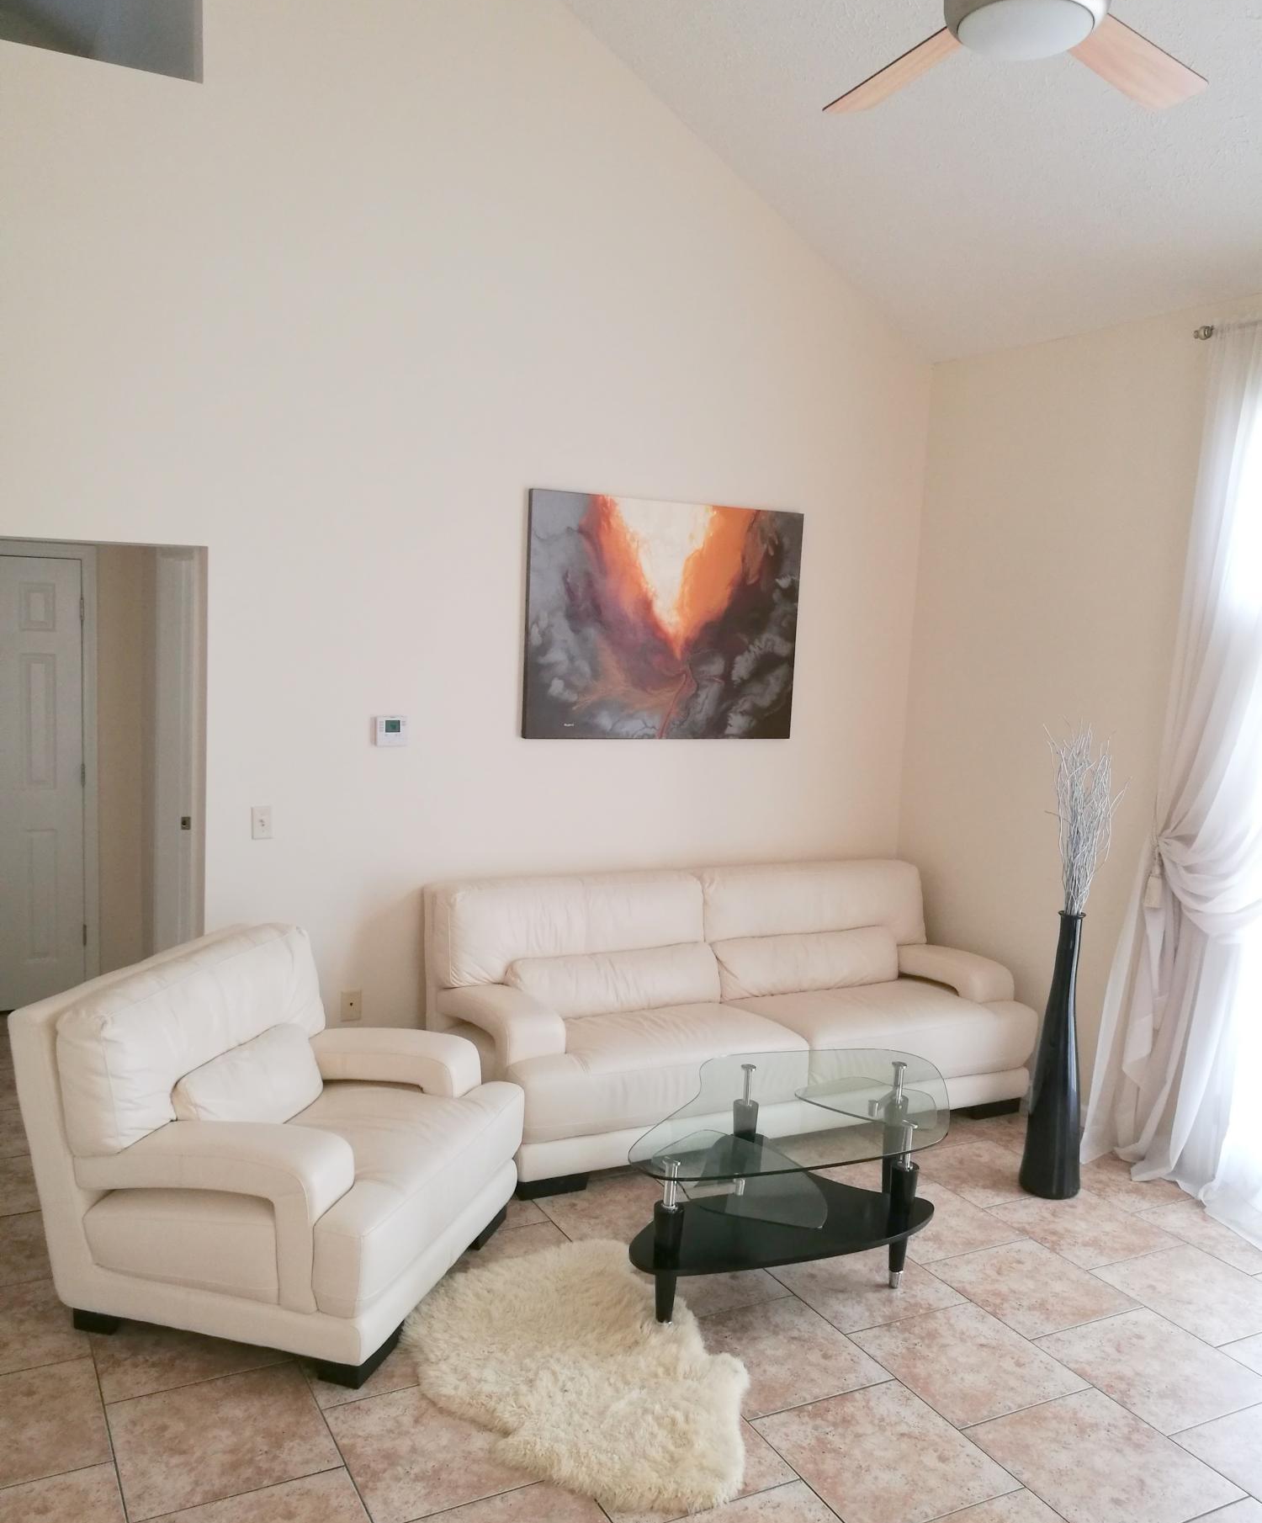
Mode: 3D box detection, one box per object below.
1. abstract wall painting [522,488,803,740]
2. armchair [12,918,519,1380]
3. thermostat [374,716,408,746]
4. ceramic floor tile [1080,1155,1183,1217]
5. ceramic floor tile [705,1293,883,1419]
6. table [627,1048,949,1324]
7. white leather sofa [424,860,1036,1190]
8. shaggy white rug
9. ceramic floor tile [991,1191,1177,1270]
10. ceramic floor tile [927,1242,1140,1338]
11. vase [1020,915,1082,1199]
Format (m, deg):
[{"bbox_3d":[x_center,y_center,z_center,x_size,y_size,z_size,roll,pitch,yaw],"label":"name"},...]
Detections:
[{"bbox_3d":[0.152,-0.574,5.399,1.250,0.965,0.035,-1,7,-27],"label":"abstract wall painting"},{"bbox_3d":[-0.971,1.035,3.796,1.025,0.840,1.070,5,7,16],"label":"armchair"},{"bbox_3d":[-0.884,-0.110,4.840,0.122,0.112,0.035,-1,8,-27],"label":"thermostat"},{"bbox_3d":[1.778,1.490,4.708,0.452,0.010,0.452,-1,8,-28],"label":"ceramic floor tile"},{"bbox_3d":[0.377,1.570,3.470,0.452,0.010,0.452,-1,8,-28],"label":"ceramic floor tile"},{"bbox_3d":[0.475,1.266,3.950,1.300,0.490,0.830,-4,9,-43],"label":"table"},{"bbox_3d":[0.413,0.943,5.189,2.235,0.845,1.005,-1,7,-27],"label":"white leather sofa"},{"bbox_3d":[-0.137,1.533,3.324,0.780,0.055,1.160,0,7,-25],"label":"shaggy white rug"},{"bbox_3d":[1.473,1.524,4.288,0.451,0.010,0.451,-1,7,-28],"label":"ceramic floor tile"},{"bbox_3d":[1.185,1.558,3.891,0.452,0.010,0.452,-1,8,-28],"label":"ceramic floor tile"},{"bbox_3d":[1.490,1.004,4.533,0.208,0.971,0.208,-1,7,-27],"label":"vase"}]

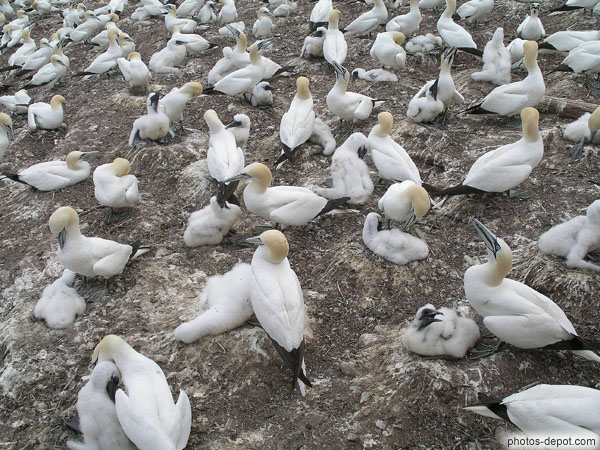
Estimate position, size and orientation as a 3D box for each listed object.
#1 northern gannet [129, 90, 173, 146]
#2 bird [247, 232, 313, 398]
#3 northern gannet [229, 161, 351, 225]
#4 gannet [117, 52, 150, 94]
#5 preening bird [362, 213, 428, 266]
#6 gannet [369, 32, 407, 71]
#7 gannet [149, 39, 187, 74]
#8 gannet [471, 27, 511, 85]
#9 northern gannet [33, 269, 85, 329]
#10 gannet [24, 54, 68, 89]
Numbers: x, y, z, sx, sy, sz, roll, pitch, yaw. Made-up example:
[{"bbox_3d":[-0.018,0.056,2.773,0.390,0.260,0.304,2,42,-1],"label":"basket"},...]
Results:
[{"bbox_3d":[-0.962,-0.690,4.067,0.260,0.340,0.270,-6,31,-10],"label":"northern gannet"},{"bbox_3d":[-0.069,0.261,2.359,0.220,0.420,0.520,-9,31,-15],"label":"bird"},{"bbox_3d":[-0.062,-0.140,3.096,0.590,0.370,0.210,-3,30,-5],"label":"northern gannet"},{"bbox_3d":[-1.422,-1.302,5.489,0.260,0.380,0.440,-7,30,-4],"label":"gannet"},{"bbox_3d":[0.443,0.063,2.986,0.320,0.230,0.190,3,31,13],"label":"preening bird"},{"bbox_3d":[0.726,-1.436,5.248,0.240,0.370,0.450,9,33,21],"label":"gannet"},{"bbox_3d":[-1.282,-1.626,6.200,0.360,0.330,0.220,-5,25,-7],"label":"gannet"},{"bbox_3d":[1.401,-1.249,4.726,0.290,0.440,0.300,-2,30,4],"label":"gannet"},{"bbox_3d":[-1.082,0.327,2.898,0.230,0.220,0.330,2,31,10],"label":"northern gannet"},{"bbox_3d":[-2.535,-1.515,6.350,0.480,0.350,0.190,-6,25,-9],"label":"gannet"}]

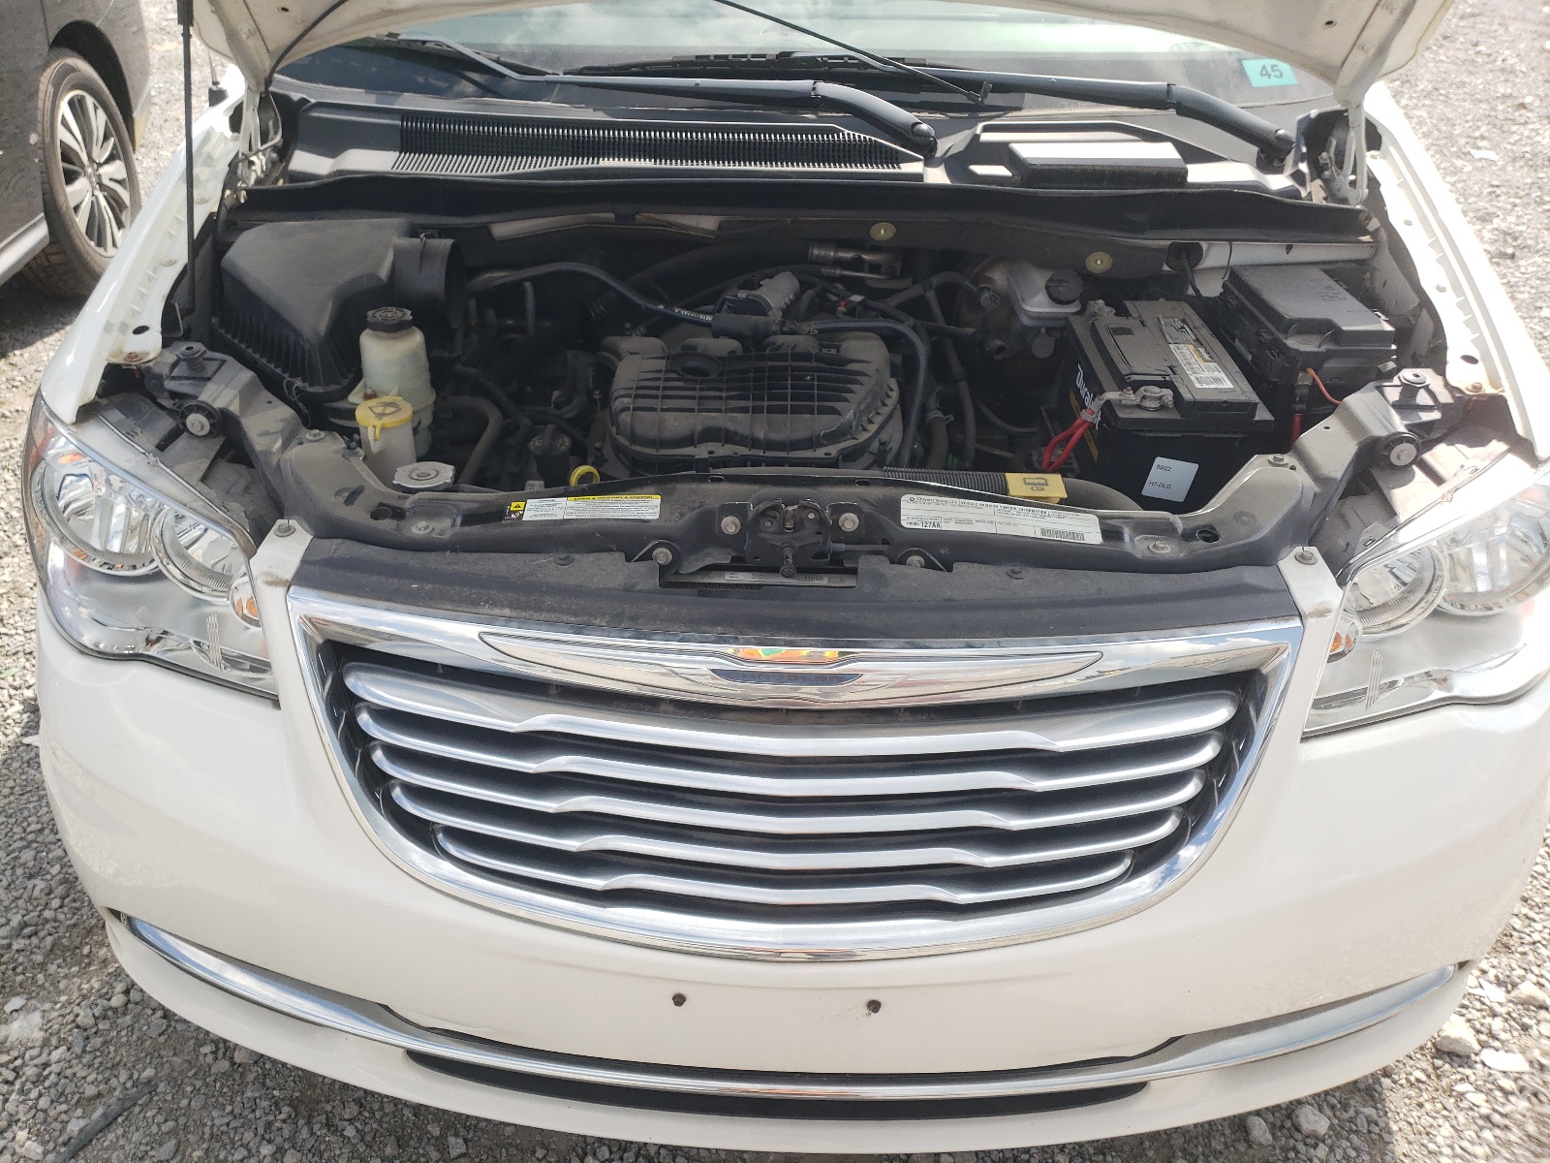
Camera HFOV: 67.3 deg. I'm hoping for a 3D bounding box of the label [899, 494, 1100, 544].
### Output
[{"bbox_3d":[0.208,-0.057,1.069,0.184,0.004,0.046,5,44,-1],"label":"label"}]

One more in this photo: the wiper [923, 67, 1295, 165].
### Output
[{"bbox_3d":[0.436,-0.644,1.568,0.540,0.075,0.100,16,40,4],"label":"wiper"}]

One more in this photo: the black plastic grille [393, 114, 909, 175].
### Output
[{"bbox_3d":[-0.156,-0.570,1.498,0.660,0.050,0.130,3,35,4],"label":"black plastic grille"}]

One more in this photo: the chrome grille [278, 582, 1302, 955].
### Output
[{"bbox_3d":[0.009,0.164,1.036,0.885,0.285,0.175,2,34,2],"label":"chrome grille"}]

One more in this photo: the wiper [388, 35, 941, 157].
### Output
[{"bbox_3d":[-0.162,-0.688,1.600,0.820,0.075,0.110,15,41,11],"label":"wiper"}]

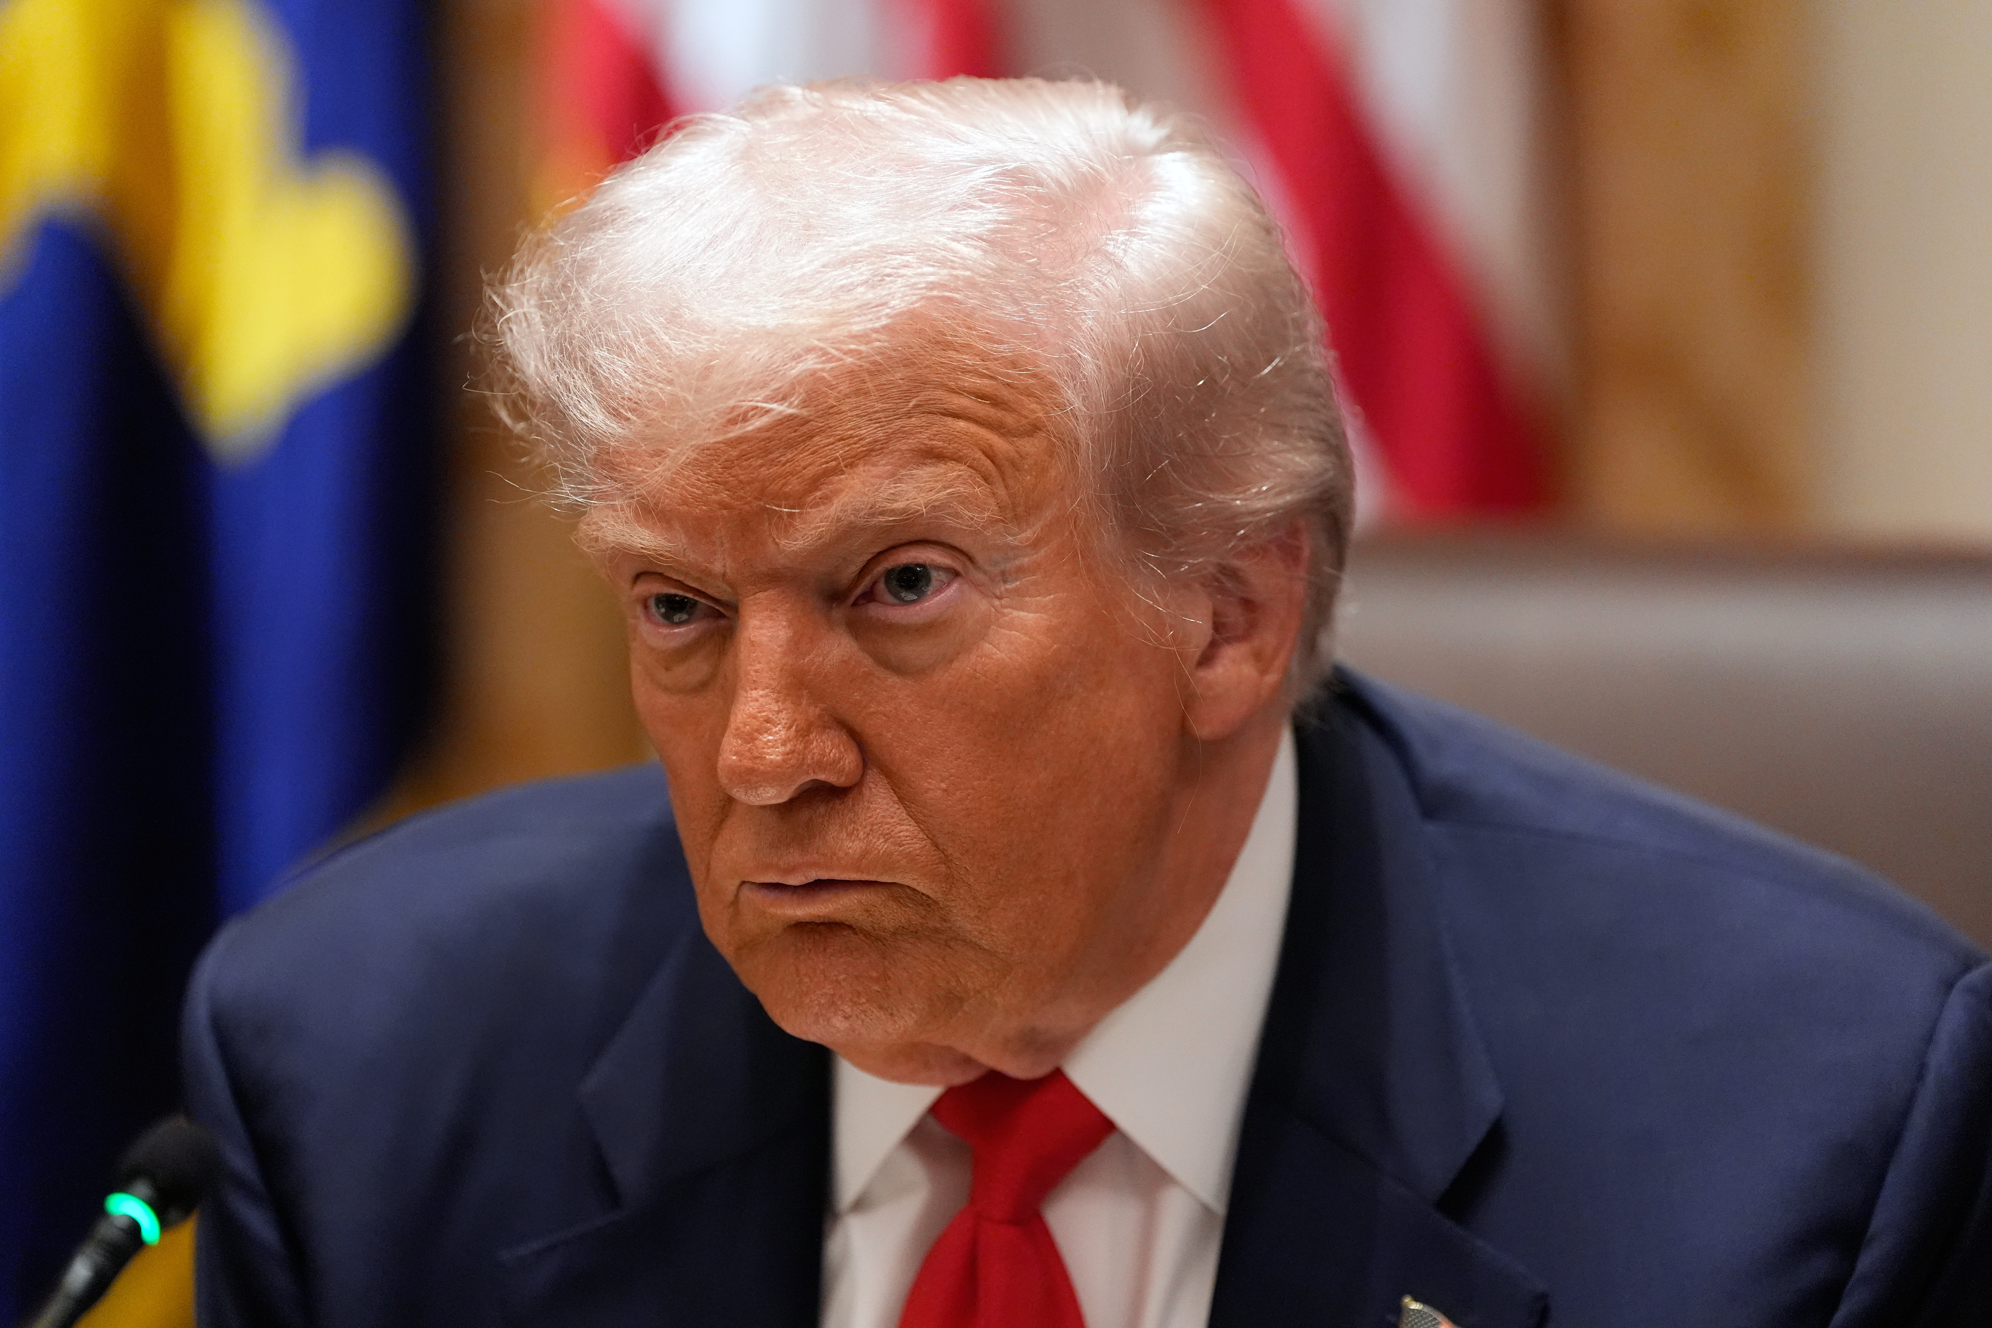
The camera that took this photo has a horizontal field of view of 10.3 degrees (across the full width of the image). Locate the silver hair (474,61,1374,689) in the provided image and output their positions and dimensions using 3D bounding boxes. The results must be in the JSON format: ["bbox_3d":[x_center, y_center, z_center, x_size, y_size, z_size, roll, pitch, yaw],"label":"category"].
[{"bbox_3d":[-0.024,-0.072,2.941,0.198,0.178,0.245,-6,3,27],"label":"silver hair"}]

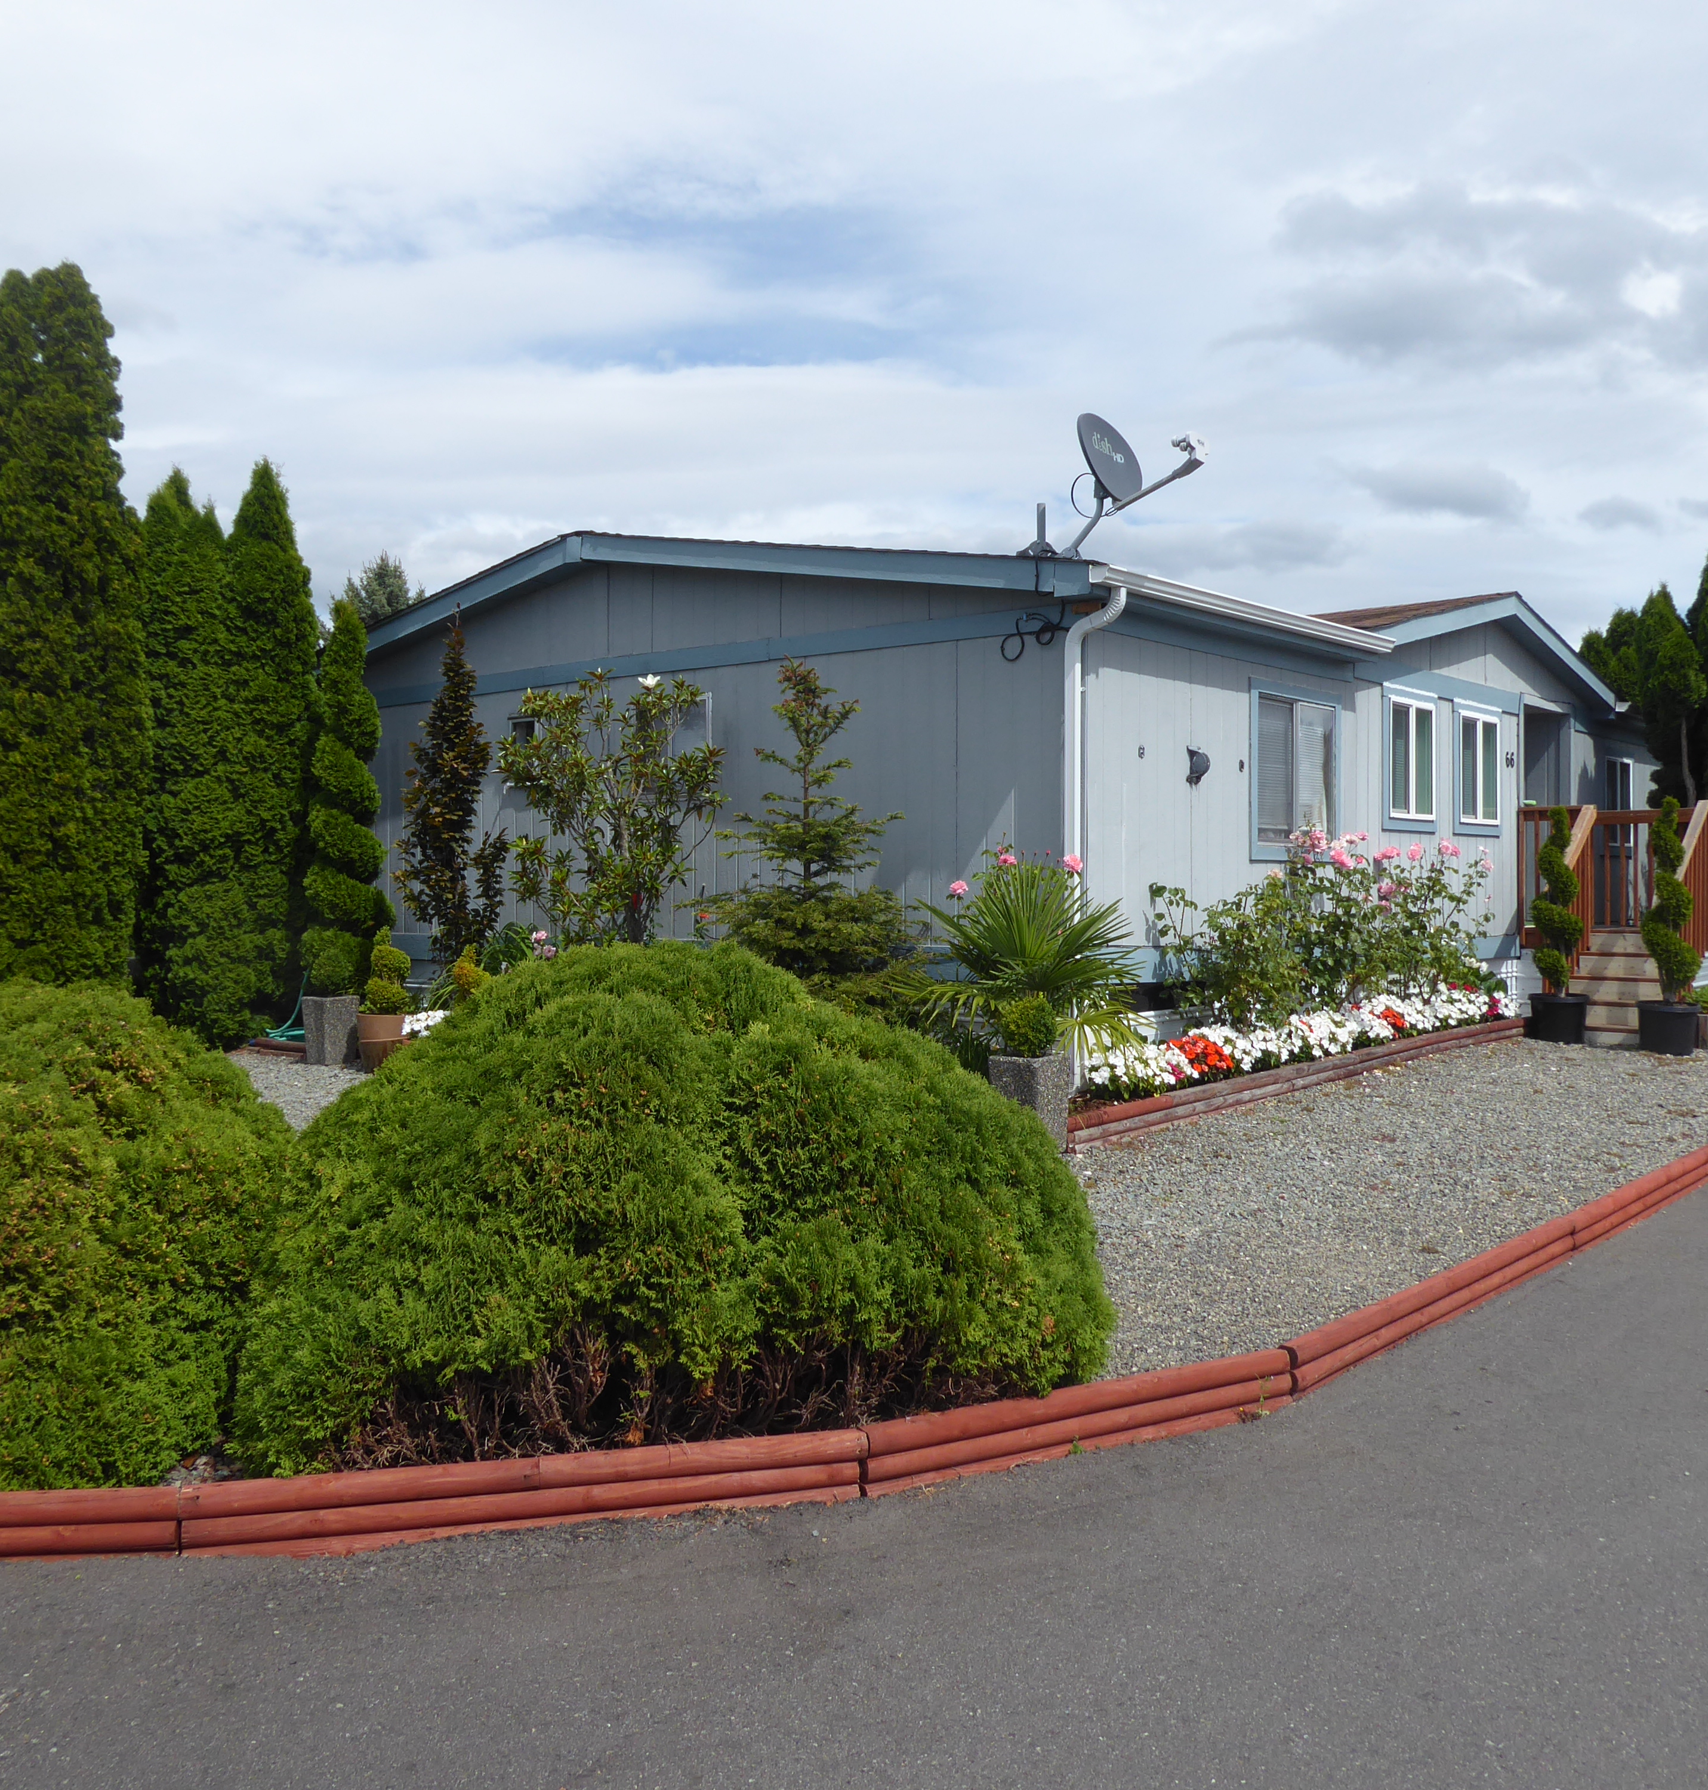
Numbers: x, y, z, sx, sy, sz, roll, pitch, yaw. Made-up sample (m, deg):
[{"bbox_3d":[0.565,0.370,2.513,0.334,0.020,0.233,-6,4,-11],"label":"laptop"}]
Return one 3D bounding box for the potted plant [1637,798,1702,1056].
[{"bbox_3d":[5.958,0.239,12.100,0.470,1.881,0.470,0,0,0],"label":"potted plant"}]

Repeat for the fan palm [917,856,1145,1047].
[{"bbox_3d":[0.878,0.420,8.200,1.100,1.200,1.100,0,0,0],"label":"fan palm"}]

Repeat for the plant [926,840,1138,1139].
[{"bbox_3d":[0.950,0.524,8.650,1.120,1.540,1.050,0,0,6],"label":"plant"}]

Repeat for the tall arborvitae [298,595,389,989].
[{"bbox_3d":[-3.852,-0.587,12.500,0.720,3.375,0.720,0,0,0],"label":"tall arborvitae"}]

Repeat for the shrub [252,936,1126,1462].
[{"bbox_3d":[-0.530,0.733,4.950,2.350,1.190,2.000,0,0,-13],"label":"shrub"}]

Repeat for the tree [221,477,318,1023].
[{"bbox_3d":[-4.577,-1.153,13.000,0.880,4.506,0.880,0,0,0],"label":"tree"}]

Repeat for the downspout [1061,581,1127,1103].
[{"bbox_3d":[1.342,-0.296,9.153,0.360,2.910,0.100,0,1,39],"label":"downspout"}]

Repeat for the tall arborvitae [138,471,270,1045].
[{"bbox_3d":[-5.500,-1.150,14.000,1.180,4.850,1.180,0,0,0],"label":"tall arborvitae"}]

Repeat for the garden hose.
[{"bbox_3d":[-4.016,0.818,11.900,0.480,0.496,0.400,0,0,0],"label":"garden hose"}]

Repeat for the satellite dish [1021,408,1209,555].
[{"bbox_3d":[1.451,-2.251,9.100,0.950,0.800,0.520,0,1,39],"label":"satellite dish"}]

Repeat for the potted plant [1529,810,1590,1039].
[{"bbox_3d":[5.494,0.240,12.900,0.470,1.861,0.470,0,0,0],"label":"potted plant"}]

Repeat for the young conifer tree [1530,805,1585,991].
[{"bbox_3d":[5.900,0.026,13.850,0.450,1.580,0.450,0,0,24],"label":"young conifer tree"}]

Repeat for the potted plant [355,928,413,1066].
[{"bbox_3d":[-2.981,0.663,10.500,0.360,0.911,0.360,0,0,0],"label":"potted plant"}]

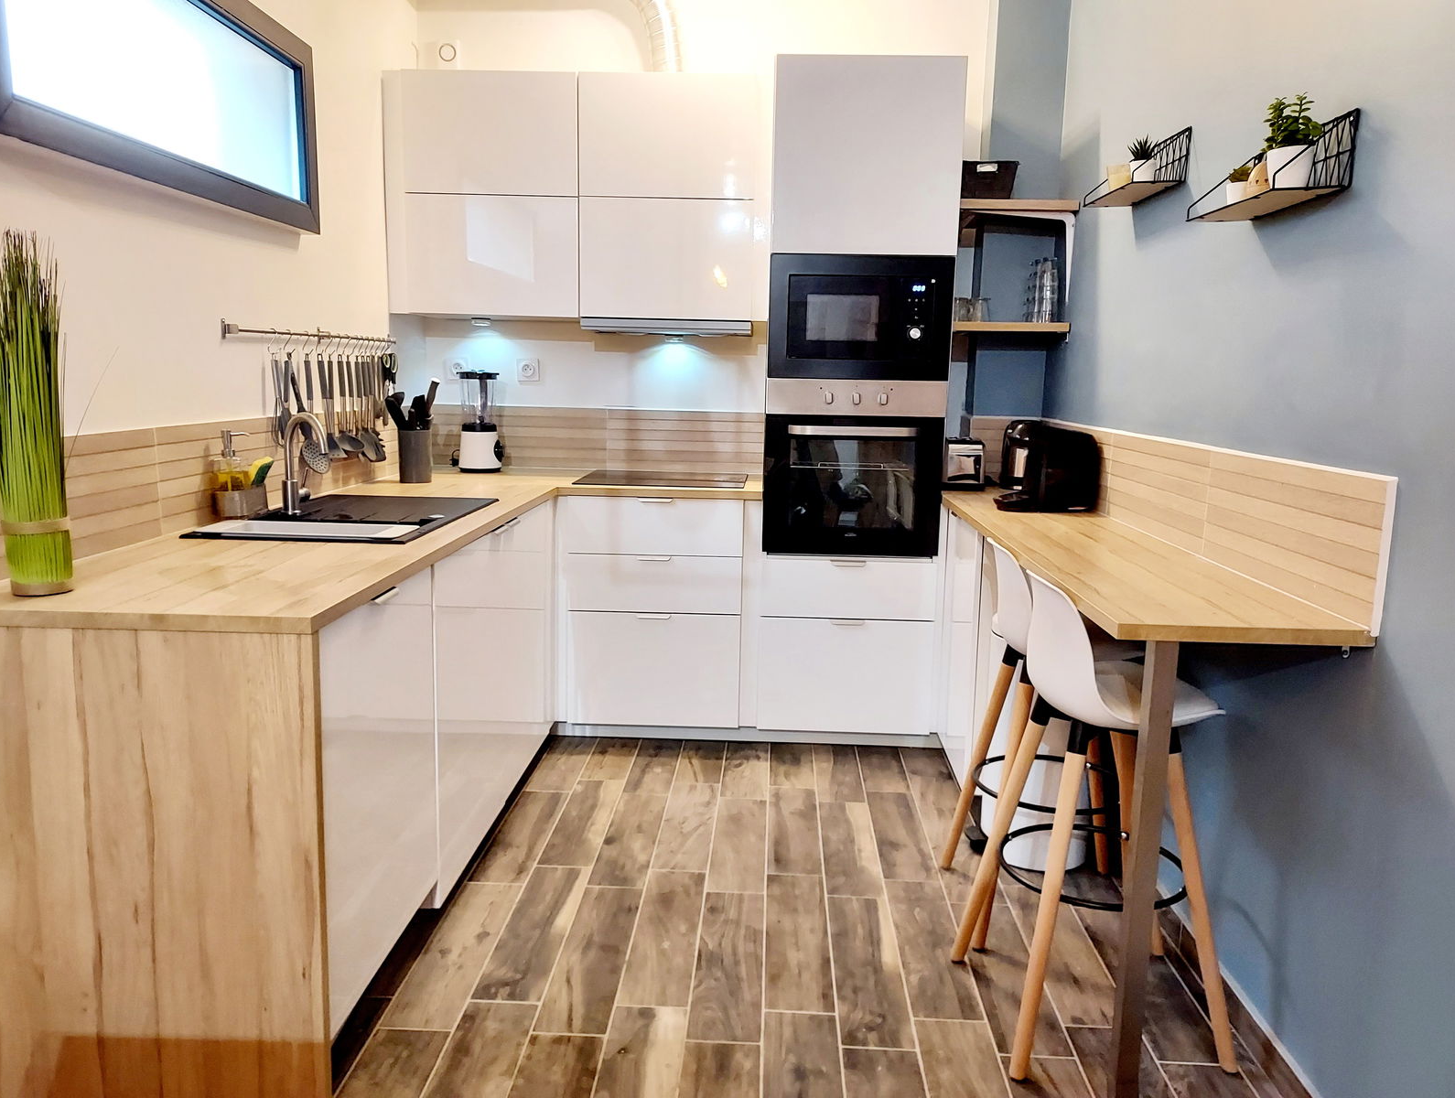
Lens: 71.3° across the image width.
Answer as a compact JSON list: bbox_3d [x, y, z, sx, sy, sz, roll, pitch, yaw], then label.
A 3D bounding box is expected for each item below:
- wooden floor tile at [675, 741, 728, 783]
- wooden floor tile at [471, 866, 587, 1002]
[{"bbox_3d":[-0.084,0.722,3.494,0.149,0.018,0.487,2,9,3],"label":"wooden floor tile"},{"bbox_3d":[-0.445,0.890,2.384,0.142,0.010,0.603,2,9,2],"label":"wooden floor tile"}]

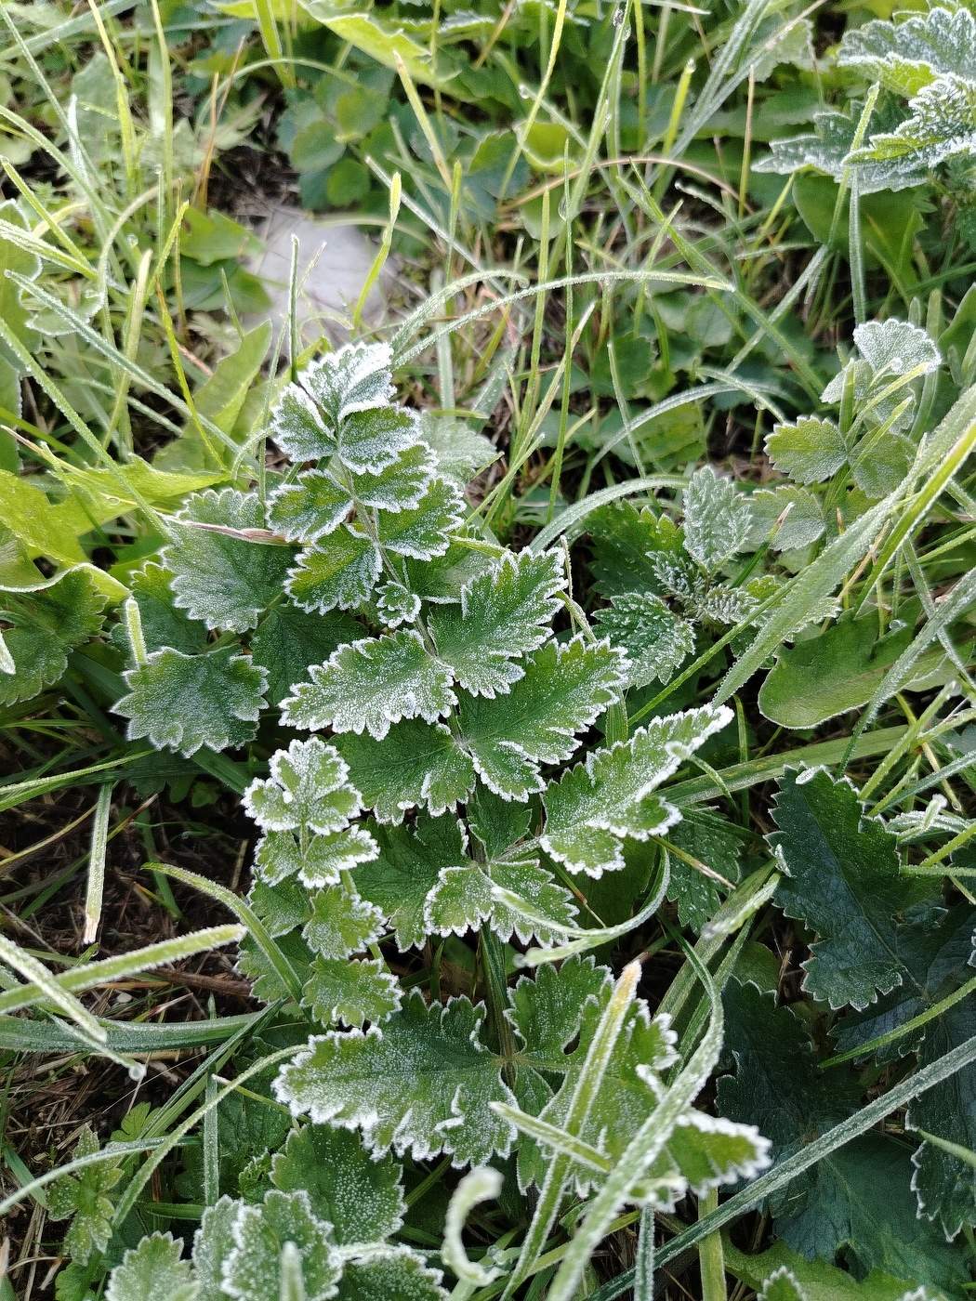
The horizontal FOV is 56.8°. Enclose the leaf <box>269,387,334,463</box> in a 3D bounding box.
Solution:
[{"bbox_3d":[-0.085,-0.102,0.410,0.058,0.014,0.036,35,66,30],"label":"leaf"}]

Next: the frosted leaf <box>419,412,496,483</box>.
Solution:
[{"bbox_3d":[-0.019,-0.109,0.476,0.042,0.014,0.059,-19,58,-20],"label":"frosted leaf"}]

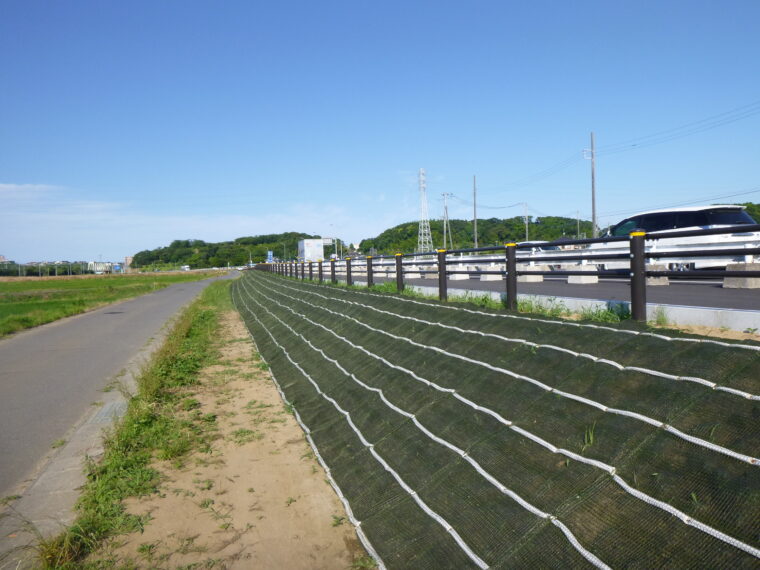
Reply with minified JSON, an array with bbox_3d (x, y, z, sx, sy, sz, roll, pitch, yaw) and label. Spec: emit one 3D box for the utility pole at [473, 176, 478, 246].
[{"bbox_3d":[13.292,-9.097,76.000,0.360,12.450,0.360,-1,3,16],"label":"utility pole"}]

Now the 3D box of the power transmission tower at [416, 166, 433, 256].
[{"bbox_3d":[17.793,-27.364,218.000,4.900,37.800,4.900,-3,3,-19],"label":"power transmission tower"}]

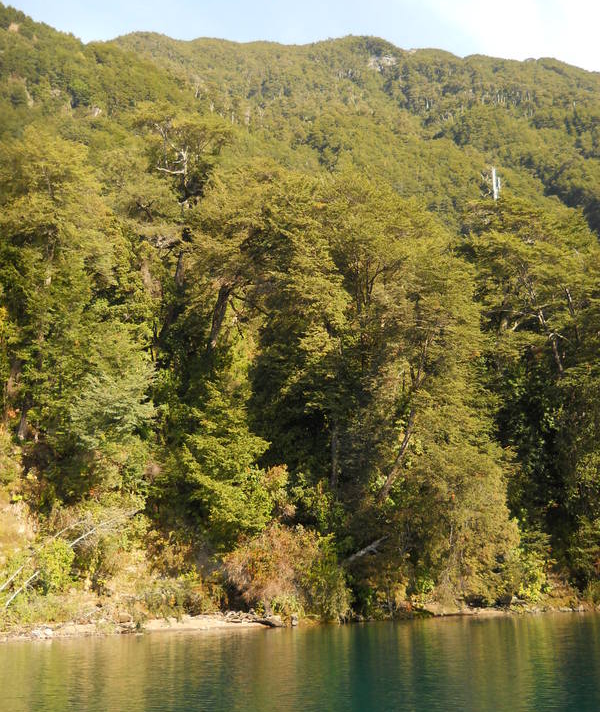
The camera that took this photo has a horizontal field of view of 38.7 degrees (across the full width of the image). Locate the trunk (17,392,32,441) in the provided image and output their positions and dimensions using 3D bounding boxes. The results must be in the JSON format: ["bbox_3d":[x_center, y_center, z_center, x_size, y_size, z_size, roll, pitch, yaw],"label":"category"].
[{"bbox_3d":[-15.682,3.440,48.765,0.513,2.781,0.456,6,-16,-17],"label":"trunk"}]

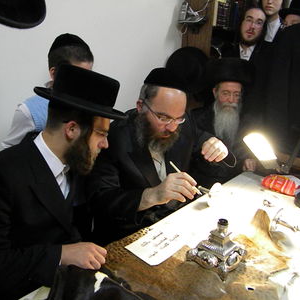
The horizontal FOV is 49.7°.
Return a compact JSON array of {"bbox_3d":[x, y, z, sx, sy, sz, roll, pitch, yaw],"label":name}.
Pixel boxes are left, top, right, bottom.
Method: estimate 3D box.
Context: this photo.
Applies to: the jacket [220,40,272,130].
[{"bbox_3d":[0.669,-0.340,2.220,0.480,0.750,0.300,3,22,8],"label":"jacket"}]

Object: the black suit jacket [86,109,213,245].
[{"bbox_3d":[-0.002,0.097,1.390,0.520,0.590,0.430,-19,29,-39],"label":"black suit jacket"}]

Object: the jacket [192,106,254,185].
[{"bbox_3d":[0.436,0.026,1.870,0.500,0.600,0.380,-2,22,-5],"label":"jacket"}]

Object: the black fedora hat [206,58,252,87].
[{"bbox_3d":[0.450,-0.439,1.820,0.275,0.135,0.300,-3,22,-6],"label":"black fedora hat"}]

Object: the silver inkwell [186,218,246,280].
[{"bbox_3d":[0.219,0.291,1.018,0.138,0.138,0.138,20,29,40],"label":"silver inkwell"}]

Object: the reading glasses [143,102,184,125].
[{"bbox_3d":[0.053,-0.160,1.290,0.140,0.050,0.140,5,34,-42],"label":"reading glasses"}]

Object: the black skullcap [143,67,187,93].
[{"bbox_3d":[0.064,-0.277,1.290,0.170,0.090,0.180,20,19,-7],"label":"black skullcap"}]

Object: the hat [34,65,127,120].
[{"bbox_3d":[-0.229,-0.213,1.130,0.345,0.135,0.305,16,13,-11],"label":"hat"}]

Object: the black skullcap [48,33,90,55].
[{"bbox_3d":[-0.344,-0.457,1.400,0.170,0.085,0.180,-12,29,-39],"label":"black skullcap"}]

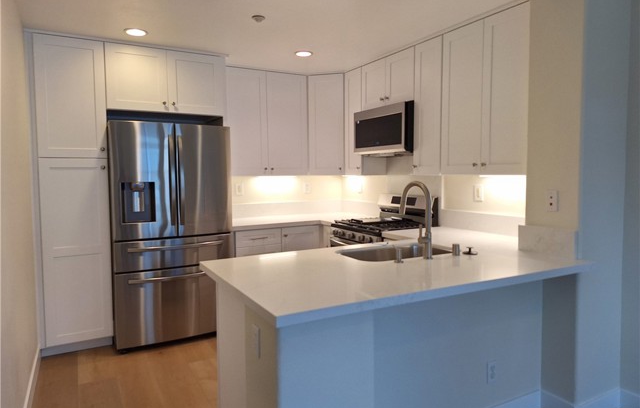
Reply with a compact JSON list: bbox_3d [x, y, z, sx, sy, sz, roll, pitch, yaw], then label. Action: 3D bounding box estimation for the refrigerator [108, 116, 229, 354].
[{"bbox_3d":[-1.345,0.234,3.770,0.907,1.779,0.855,-2,4,-29],"label":"refrigerator"}]

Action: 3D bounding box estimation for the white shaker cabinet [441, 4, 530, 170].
[{"bbox_3d":[1.234,-0.725,2.967,0.318,1.047,0.726,-2,4,-28],"label":"white shaker cabinet"}]

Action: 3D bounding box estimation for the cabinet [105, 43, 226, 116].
[{"bbox_3d":[-1.396,-1.021,3.774,0.933,0.504,0.645,-2,4,-28],"label":"cabinet"}]

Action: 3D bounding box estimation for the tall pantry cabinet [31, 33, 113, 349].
[{"bbox_3d":[-2.007,-0.071,3.503,0.462,2.359,0.645,-2,4,-28],"label":"tall pantry cabinet"}]

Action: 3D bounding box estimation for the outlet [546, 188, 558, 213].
[{"bbox_3d":[1.333,-0.015,2.441,0.010,0.118,0.072,-2,4,-28],"label":"outlet"}]

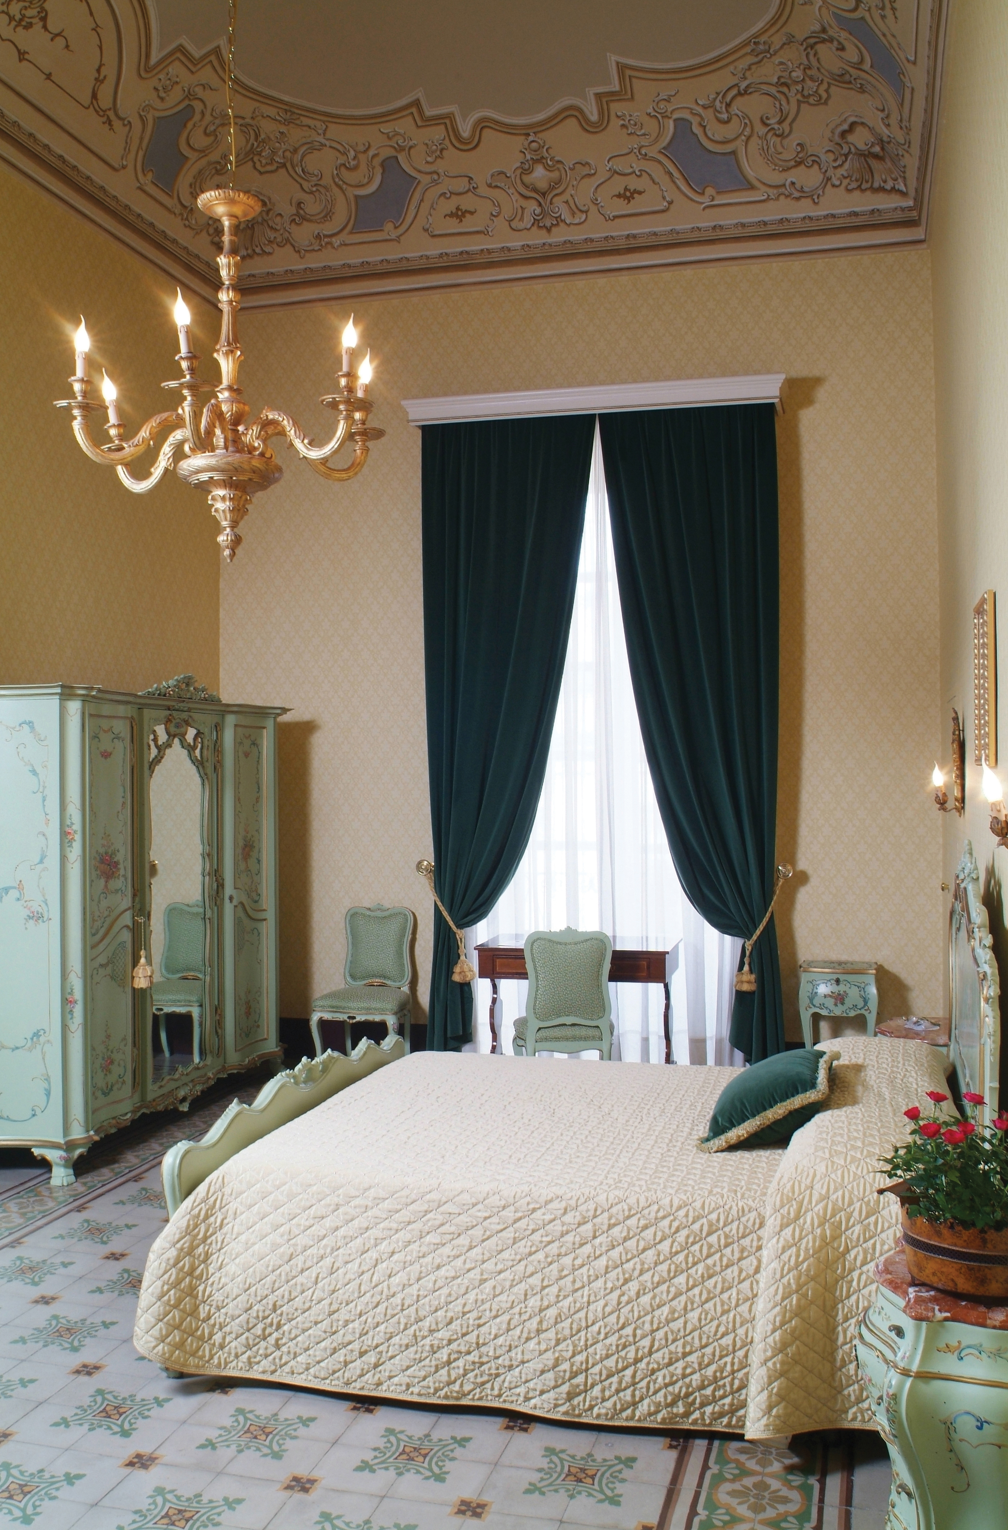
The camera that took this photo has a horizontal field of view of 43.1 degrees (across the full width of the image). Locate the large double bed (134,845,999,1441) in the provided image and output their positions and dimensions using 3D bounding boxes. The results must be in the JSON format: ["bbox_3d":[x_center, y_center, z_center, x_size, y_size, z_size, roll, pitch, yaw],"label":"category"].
[{"bbox_3d":[0.352,0.957,4.157,2.230,1.450,2.150,0,-2,14],"label":"large double bed"}]

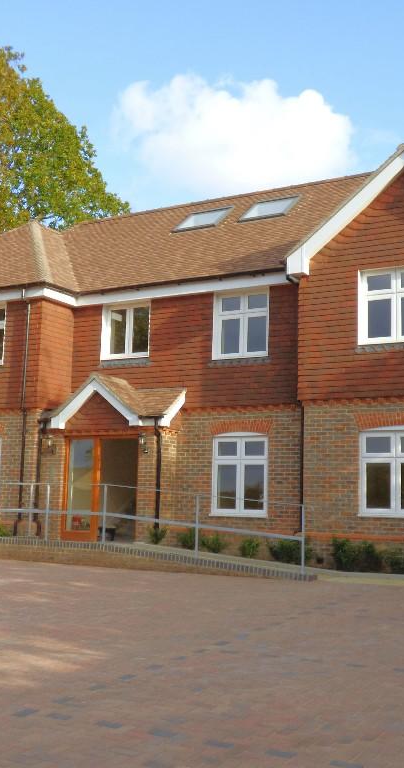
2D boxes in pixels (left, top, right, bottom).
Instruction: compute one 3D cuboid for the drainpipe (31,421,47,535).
[{"bbox_3d":[-3.207,1.815,16.965,0.130,2.360,0.110,-3,-9,30],"label":"drainpipe"}]

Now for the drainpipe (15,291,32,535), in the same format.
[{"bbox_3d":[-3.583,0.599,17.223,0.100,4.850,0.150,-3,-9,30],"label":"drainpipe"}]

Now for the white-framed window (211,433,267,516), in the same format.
[{"bbox_3d":[0.694,1.668,15.872,1.175,1.547,0.140,-3,-9,30],"label":"white-framed window"}]

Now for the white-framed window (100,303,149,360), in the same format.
[{"bbox_3d":[-1.524,-1.080,17.553,1.211,1.176,0.150,-3,-9,30],"label":"white-framed window"}]

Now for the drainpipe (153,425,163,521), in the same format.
[{"bbox_3d":[-0.810,1.675,15.881,0.090,1.935,0.090,-3,-9,30],"label":"drainpipe"}]

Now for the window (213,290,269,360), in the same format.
[{"bbox_3d":[0.754,-1.117,16.280,1.200,1.310,0.130,-3,-9,30],"label":"window"}]

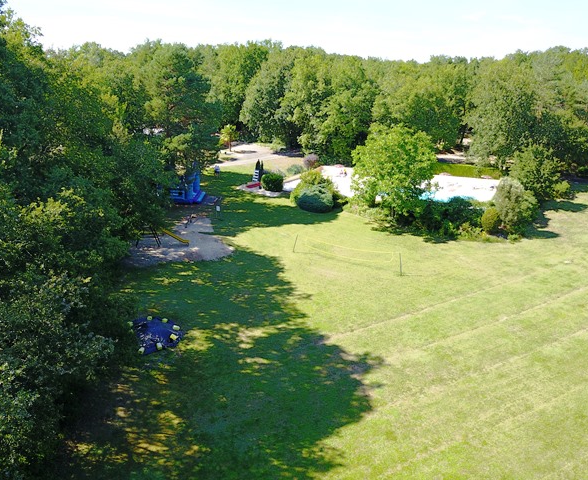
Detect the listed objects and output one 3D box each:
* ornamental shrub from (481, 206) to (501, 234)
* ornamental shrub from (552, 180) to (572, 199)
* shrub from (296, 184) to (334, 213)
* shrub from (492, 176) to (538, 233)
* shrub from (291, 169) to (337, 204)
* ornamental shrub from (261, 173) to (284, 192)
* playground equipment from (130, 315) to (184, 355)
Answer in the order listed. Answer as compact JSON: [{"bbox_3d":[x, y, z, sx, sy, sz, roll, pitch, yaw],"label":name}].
[{"bbox_3d":[18.508,-1.835,45.300,1.680,2.660,1.630,0,20,0],"label":"ornamental shrub"},{"bbox_3d":[32.128,-6.047,57.541,2.050,2.080,1.990,0,20,0],"label":"ornamental shrub"},{"bbox_3d":[2.345,-4.549,52.482,4.140,2.780,4.020,0,20,0],"label":"shrub"},{"bbox_3d":[20.991,-3.368,45.658,3.840,5.290,3.720,0,20,0],"label":"shrub"},{"bbox_3d":[2.241,-6.179,55.350,5.290,3.850,4.510,0,20,0],"label":"shrub"},{"bbox_3d":[-2.697,-7.221,60.323,3.010,2.360,2.920,0,20,0],"label":"ornamental shrub"},{"bbox_3d":[-8.550,5.441,28.712,3.900,0.500,4.100,0,20,0],"label":"playground equipment"}]

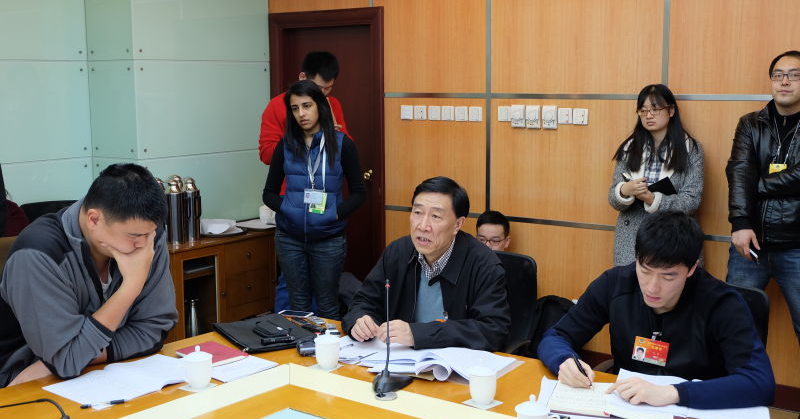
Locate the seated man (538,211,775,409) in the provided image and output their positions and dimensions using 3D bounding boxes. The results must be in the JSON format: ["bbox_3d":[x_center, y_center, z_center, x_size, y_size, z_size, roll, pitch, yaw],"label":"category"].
[{"bbox_3d":[0.850,0.635,2.858,0.680,1.300,0.680,5,10,32],"label":"seated man"}]

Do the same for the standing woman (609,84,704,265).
[{"bbox_3d":[1.306,0.193,4.574,0.460,1.660,0.340,5,10,34],"label":"standing woman"}]

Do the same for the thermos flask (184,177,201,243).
[{"bbox_3d":[-1.173,0.004,5.016,0.120,0.360,0.090,6,11,39],"label":"thermos flask"}]

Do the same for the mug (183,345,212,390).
[{"bbox_3d":[-0.602,0.466,2.643,0.085,0.125,0.098,-2,9,-13],"label":"mug"}]

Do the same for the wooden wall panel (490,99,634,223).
[{"bbox_3d":[0.953,-0.266,4.937,1.012,0.683,0.030,5,10,34],"label":"wooden wall panel"}]

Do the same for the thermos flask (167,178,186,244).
[{"bbox_3d":[-1.361,0.010,5.377,0.130,0.380,0.105,-3,9,-20],"label":"thermos flask"}]

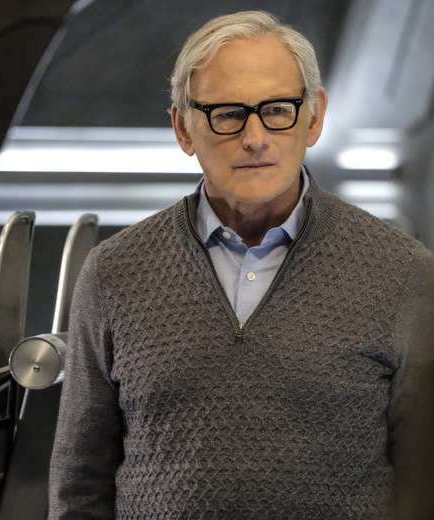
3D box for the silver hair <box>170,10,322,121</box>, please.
[{"bbox_3d":[0.037,-0.232,5.850,0.188,0.180,0.213,-5,2,-9],"label":"silver hair"}]

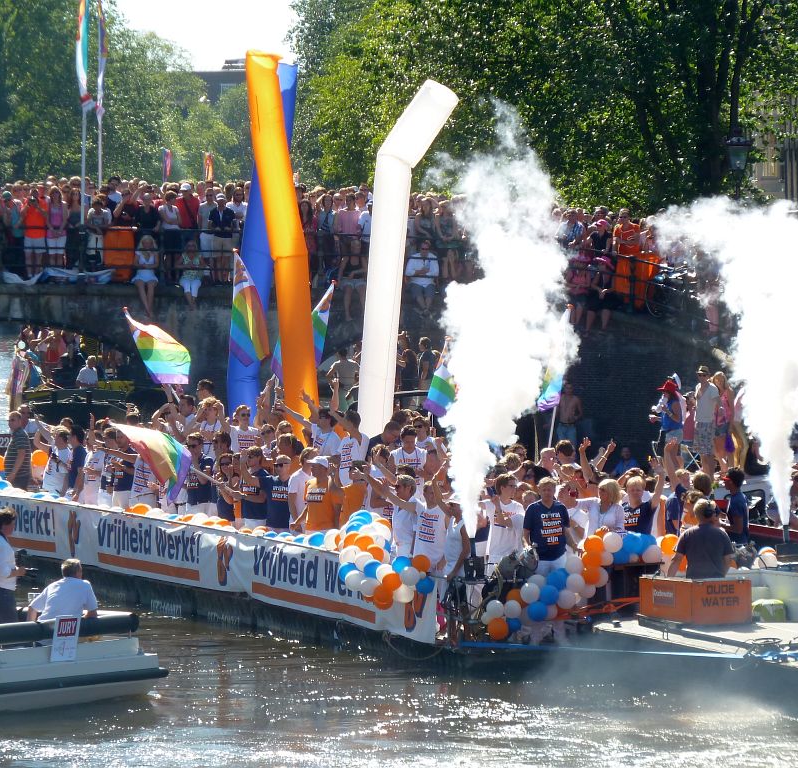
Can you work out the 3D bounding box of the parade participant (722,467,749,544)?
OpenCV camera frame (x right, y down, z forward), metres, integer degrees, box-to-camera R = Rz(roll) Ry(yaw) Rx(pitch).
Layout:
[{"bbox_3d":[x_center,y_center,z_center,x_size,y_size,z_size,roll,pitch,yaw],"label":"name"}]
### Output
[{"bbox_3d":[3.837,1.871,57.034,0.450,1.850,0.520,-1,2,-14],"label":"parade participant"}]

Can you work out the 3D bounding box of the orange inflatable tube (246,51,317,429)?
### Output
[{"bbox_3d":[-1.476,-1.438,65.106,1.000,5.800,0.700,0,2,0],"label":"orange inflatable tube"}]

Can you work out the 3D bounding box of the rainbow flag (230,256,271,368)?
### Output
[{"bbox_3d":[-1.842,-0.912,62.000,0.550,1.400,0.300,0,2,11],"label":"rainbow flag"}]

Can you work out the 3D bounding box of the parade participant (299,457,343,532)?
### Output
[{"bbox_3d":[-0.937,1.775,59.733,0.550,1.820,0.450,2,3,41],"label":"parade participant"}]

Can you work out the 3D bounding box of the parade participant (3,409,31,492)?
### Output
[{"bbox_3d":[-5.113,1.261,67.029,0.340,1.800,0.500,-1,2,-20],"label":"parade participant"}]

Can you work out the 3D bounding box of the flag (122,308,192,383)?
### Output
[{"bbox_3d":[-3.212,-0.499,66.500,0.930,1.050,0.300,0,2,0],"label":"flag"}]

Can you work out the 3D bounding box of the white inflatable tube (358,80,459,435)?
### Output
[{"bbox_3d":[0.091,-1.192,60.500,1.270,4.950,0.550,0,2,0],"label":"white inflatable tube"}]

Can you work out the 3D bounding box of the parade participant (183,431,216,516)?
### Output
[{"bbox_3d":[-2.418,1.487,60.629,0.500,1.800,0.350,1,2,35],"label":"parade participant"}]

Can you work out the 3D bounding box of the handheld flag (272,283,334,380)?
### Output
[{"bbox_3d":[-1.219,-0.656,62.500,0.820,1.240,0.300,0,2,0],"label":"handheld flag"}]

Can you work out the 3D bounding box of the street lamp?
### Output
[{"bbox_3d":[6.539,-2.777,96.079,0.500,4.300,0.500,0,2,0],"label":"street lamp"}]

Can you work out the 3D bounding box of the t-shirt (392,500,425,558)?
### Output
[{"bbox_3d":[0.113,1.572,54.000,0.300,0.660,0.450,-1,2,-30],"label":"t-shirt"}]

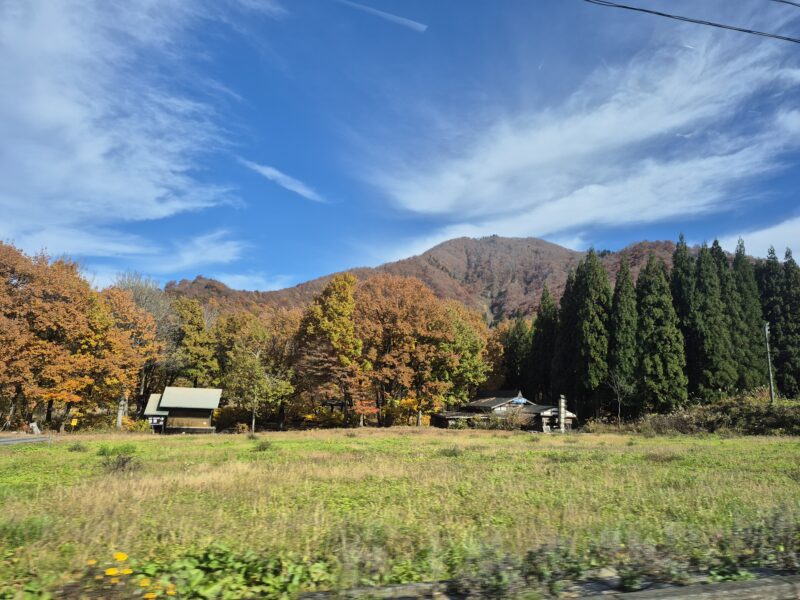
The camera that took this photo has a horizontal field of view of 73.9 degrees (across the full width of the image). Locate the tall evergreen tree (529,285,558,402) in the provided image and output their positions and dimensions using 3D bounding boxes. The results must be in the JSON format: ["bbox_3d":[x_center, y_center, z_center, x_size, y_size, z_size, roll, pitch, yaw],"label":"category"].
[{"bbox_3d":[22.137,7.796,80.007,5.200,20.760,5.200,-2,-11,15],"label":"tall evergreen tree"}]

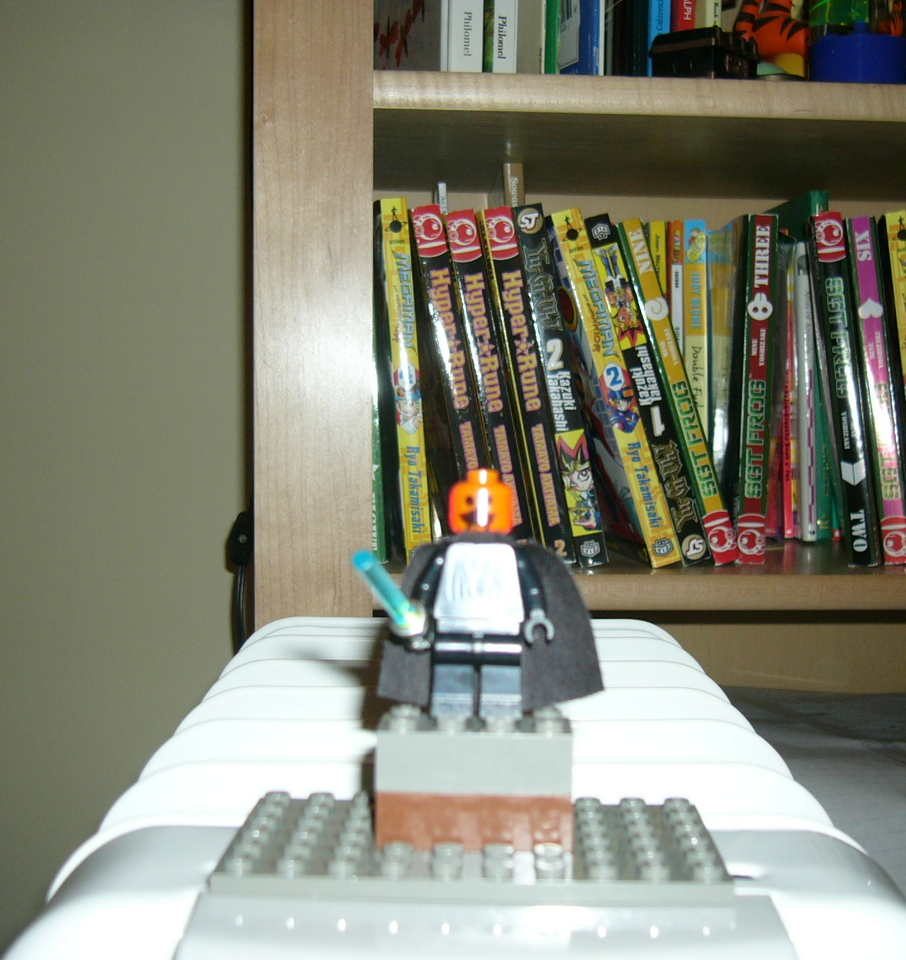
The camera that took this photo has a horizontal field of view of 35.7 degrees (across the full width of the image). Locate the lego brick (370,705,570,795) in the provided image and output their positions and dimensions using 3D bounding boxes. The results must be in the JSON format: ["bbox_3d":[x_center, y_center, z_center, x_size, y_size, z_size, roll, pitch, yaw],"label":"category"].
[{"bbox_3d":[0.004,0.045,0.237,0.032,0.011,0.016,0,0,2],"label":"lego brick"}]

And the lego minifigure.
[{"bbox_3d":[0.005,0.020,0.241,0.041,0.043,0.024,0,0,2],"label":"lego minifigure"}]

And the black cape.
[{"bbox_3d":[0.007,0.025,0.246,0.039,0.032,0.015,0,0,2],"label":"black cape"}]

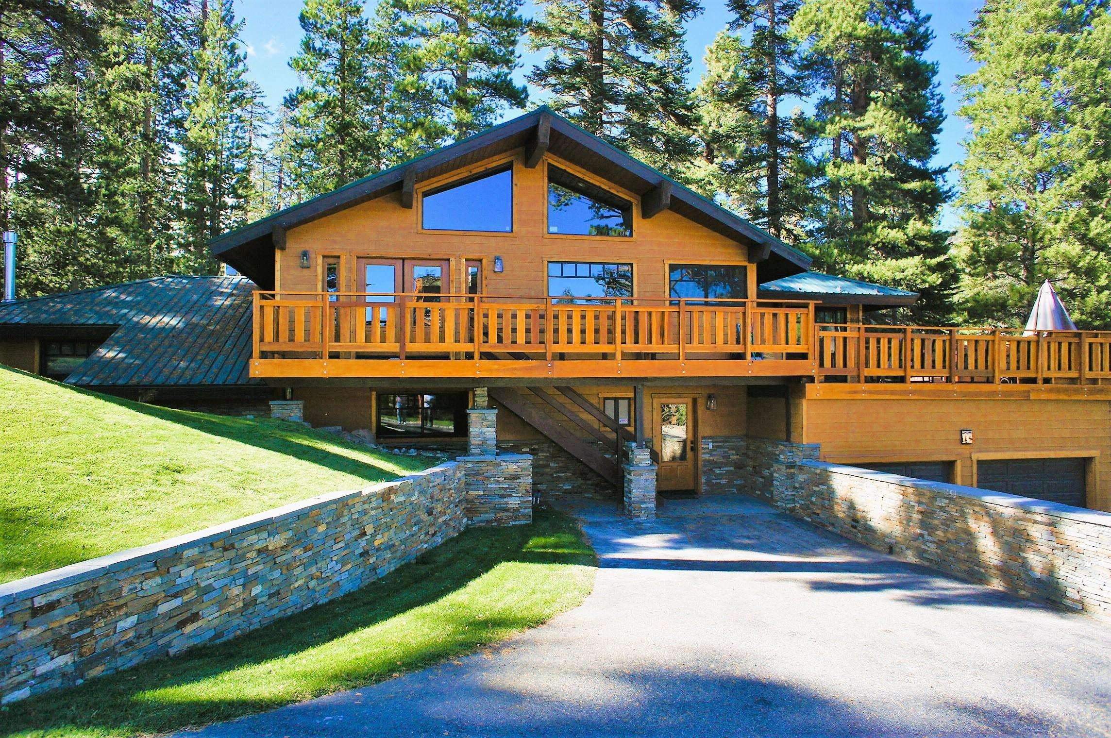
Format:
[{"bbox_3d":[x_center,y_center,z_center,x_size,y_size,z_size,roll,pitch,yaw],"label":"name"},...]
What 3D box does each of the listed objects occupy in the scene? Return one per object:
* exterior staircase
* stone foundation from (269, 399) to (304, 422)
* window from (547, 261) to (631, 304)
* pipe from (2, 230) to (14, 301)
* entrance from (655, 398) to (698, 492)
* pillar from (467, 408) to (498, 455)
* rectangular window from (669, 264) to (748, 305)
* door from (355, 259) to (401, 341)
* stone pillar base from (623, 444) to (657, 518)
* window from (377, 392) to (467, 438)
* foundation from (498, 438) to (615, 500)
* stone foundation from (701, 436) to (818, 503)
[{"bbox_3d":[0.054,1.285,14.916,3.450,2.880,1.100,0,0,-11],"label":"exterior staircase"},{"bbox_3d":[-4.494,0.684,12.372,0.487,0.385,0.487,0,0,-11],"label":"stone foundation"},{"bbox_3d":[0.757,-1.834,15.872,1.854,0.969,0.120,0,0,-11],"label":"window"},{"bbox_3d":[-14.030,-2.624,19.033,0.304,1.832,0.304,0,0,-11],"label":"pipe"},{"bbox_3d":[2.656,1.670,16.272,0.983,2.100,0.150,0,0,-11],"label":"entrance"},{"bbox_3d":[-1.302,1.084,13.039,0.513,0.817,0.513,0,0,-11],"label":"pillar"},{"bbox_3d":[3.401,-1.854,16.371,1.871,0.922,0.120,0,0,-11],"label":"rectangular window"},{"bbox_3d":[-3.578,-1.195,15.081,0.913,2.089,0.100,0,0,-11],"label":"door"},{"bbox_3d":[1.553,2.039,13.624,0.508,1.363,0.508,0,0,-11],"label":"stone pillar base"},{"bbox_3d":[-2.720,0.946,15.207,1.880,0.945,0.120,0,0,-11],"label":"window"},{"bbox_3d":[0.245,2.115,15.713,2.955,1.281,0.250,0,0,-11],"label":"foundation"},{"bbox_3d":[4.100,2.161,15.195,1.335,1.320,2.650,0,0,-11],"label":"stone foundation"}]

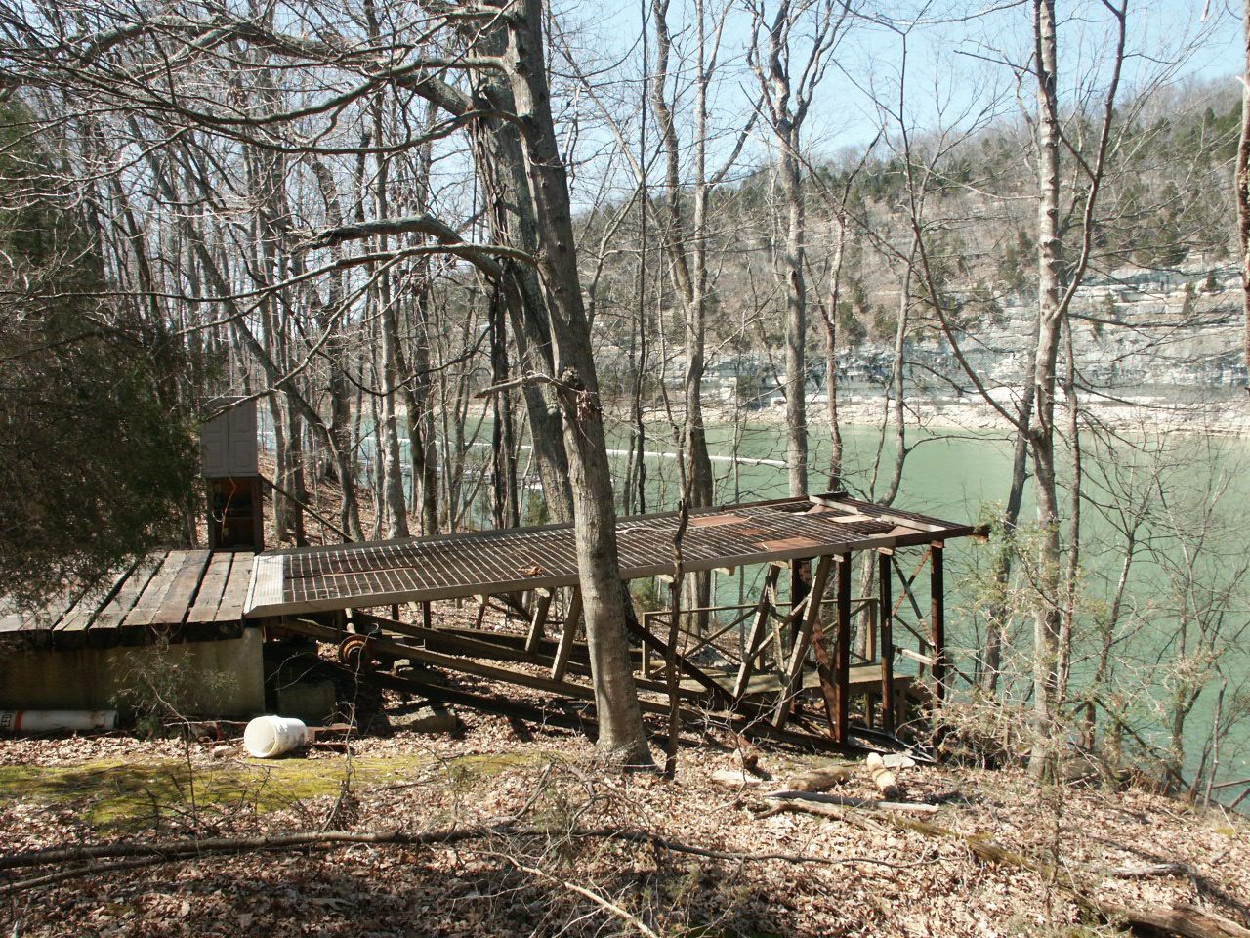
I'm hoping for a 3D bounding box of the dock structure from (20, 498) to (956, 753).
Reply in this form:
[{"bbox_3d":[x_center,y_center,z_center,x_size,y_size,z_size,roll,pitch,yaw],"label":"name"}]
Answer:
[{"bbox_3d":[-1.117,2.031,11.342,10.000,2.500,3.200,-4,7,-20],"label":"dock structure"}]

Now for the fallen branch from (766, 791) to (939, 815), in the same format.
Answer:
[{"bbox_3d":[1.894,2.778,8.410,1.460,0.100,0.120,6,6,-5],"label":"fallen branch"}]

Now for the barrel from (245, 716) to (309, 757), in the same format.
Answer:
[{"bbox_3d":[-2.650,2.045,7.730,0.305,0.305,0.370,0,-11,23],"label":"barrel"}]

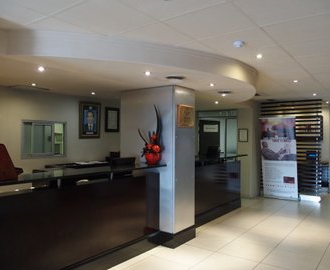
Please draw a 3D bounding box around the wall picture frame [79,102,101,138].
[{"bbox_3d":[-1.383,-0.269,5.460,0.035,0.685,0.505,-1,-1,37],"label":"wall picture frame"}]

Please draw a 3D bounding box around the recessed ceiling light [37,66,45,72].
[{"bbox_3d":[-1.349,-0.715,3.180,0.090,0.030,0.090,-1,-1,37],"label":"recessed ceiling light"}]

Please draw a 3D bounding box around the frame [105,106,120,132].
[{"bbox_3d":[-1.046,-0.302,5.915,0.030,0.495,0.395,-1,-1,37],"label":"frame"}]

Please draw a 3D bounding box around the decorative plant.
[{"bbox_3d":[-0.219,0.001,4.190,0.250,0.870,0.310,-1,-1,37],"label":"decorative plant"}]

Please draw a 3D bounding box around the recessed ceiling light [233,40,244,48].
[{"bbox_3d":[0.720,-0.889,2.853,0.105,0.050,0.105,0,-1,0],"label":"recessed ceiling light"}]

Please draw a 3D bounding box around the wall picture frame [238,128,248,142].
[{"bbox_3d":[2.091,0.018,7.773,0.260,0.340,0.025,-1,-1,37],"label":"wall picture frame"}]

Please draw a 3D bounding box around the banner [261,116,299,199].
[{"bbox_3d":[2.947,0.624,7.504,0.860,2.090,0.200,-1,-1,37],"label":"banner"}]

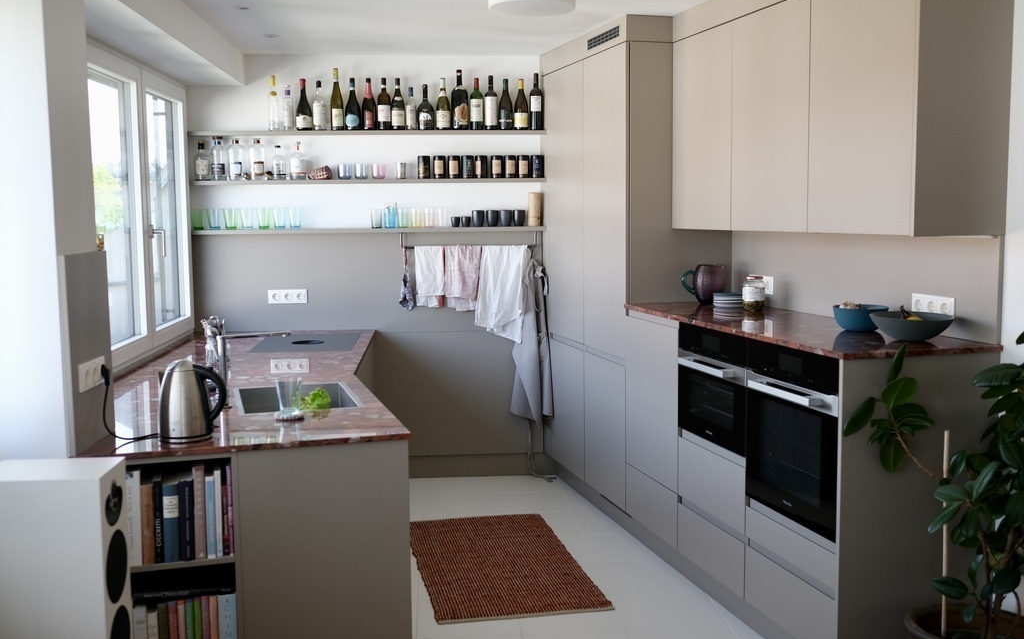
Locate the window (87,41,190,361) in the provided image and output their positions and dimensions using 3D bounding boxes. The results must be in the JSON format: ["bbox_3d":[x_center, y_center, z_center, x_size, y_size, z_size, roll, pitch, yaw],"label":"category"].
[{"bbox_3d":[-1.836,-0.545,4.929,0.090,1.420,1.740,-1,6,-5],"label":"window"}]

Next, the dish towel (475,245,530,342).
[{"bbox_3d":[-0.056,-0.148,5.915,0.327,0.584,0.075,-1,6,-4],"label":"dish towel"}]

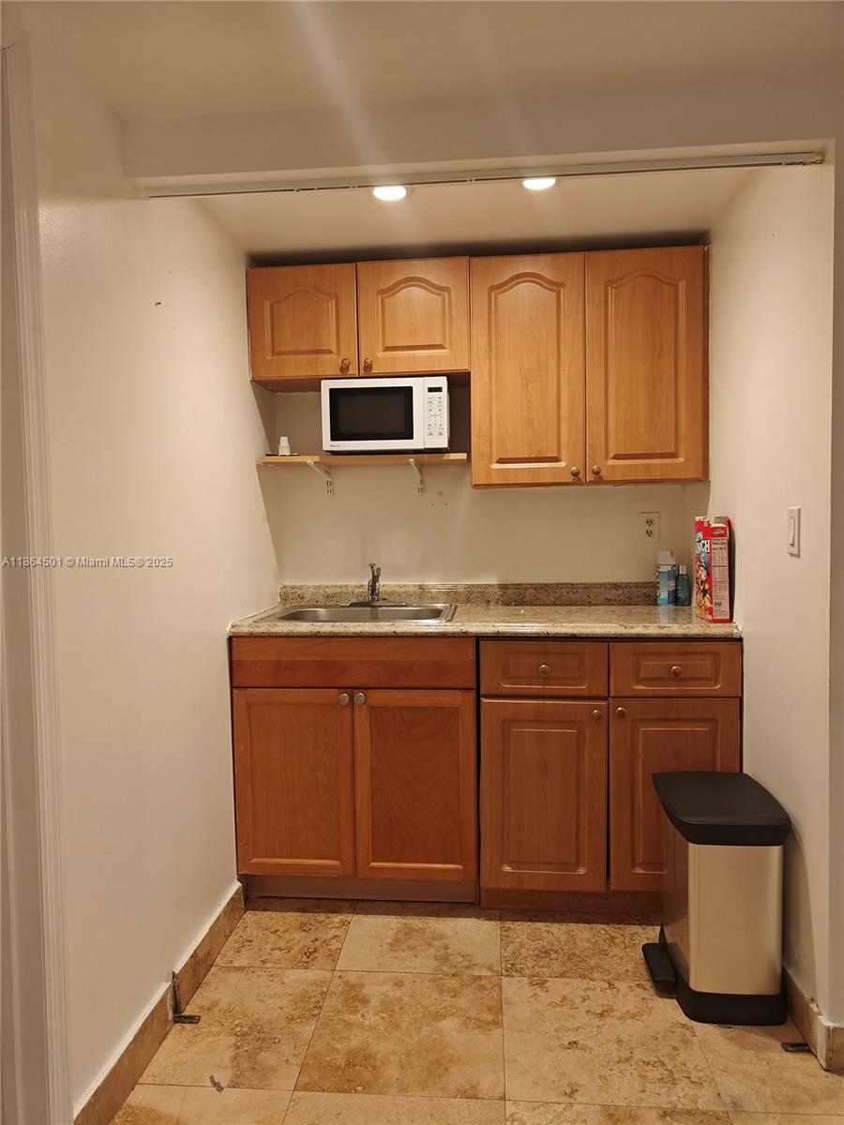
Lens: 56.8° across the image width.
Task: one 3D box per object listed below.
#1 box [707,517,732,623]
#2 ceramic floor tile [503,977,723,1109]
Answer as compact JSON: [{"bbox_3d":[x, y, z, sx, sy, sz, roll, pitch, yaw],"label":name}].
[{"bbox_3d":[0.890,0.022,2.397,0.053,0.305,0.190,0,2,5],"label":"box"},{"bbox_3d":[0.424,1.130,1.857,0.458,0.012,0.461,0,2,5],"label":"ceramic floor tile"}]

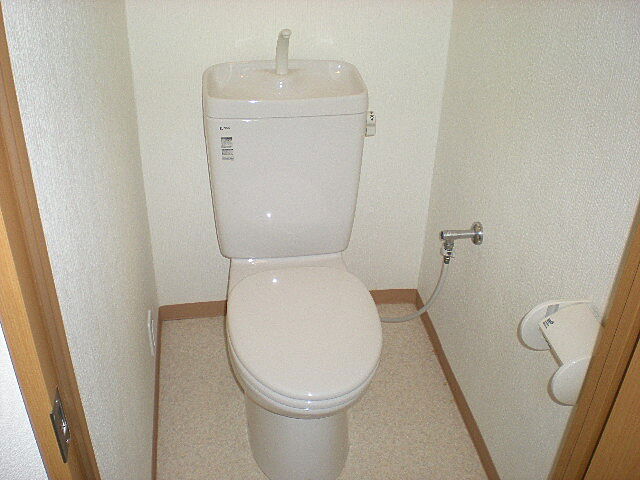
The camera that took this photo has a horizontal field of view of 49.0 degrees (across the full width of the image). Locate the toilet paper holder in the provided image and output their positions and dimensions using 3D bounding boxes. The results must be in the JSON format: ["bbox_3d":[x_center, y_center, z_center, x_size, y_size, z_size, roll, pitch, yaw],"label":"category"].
[{"bbox_3d":[0.438,0.194,1.228,0.125,0.113,0.144,-3,33,-8],"label":"toilet paper holder"}]

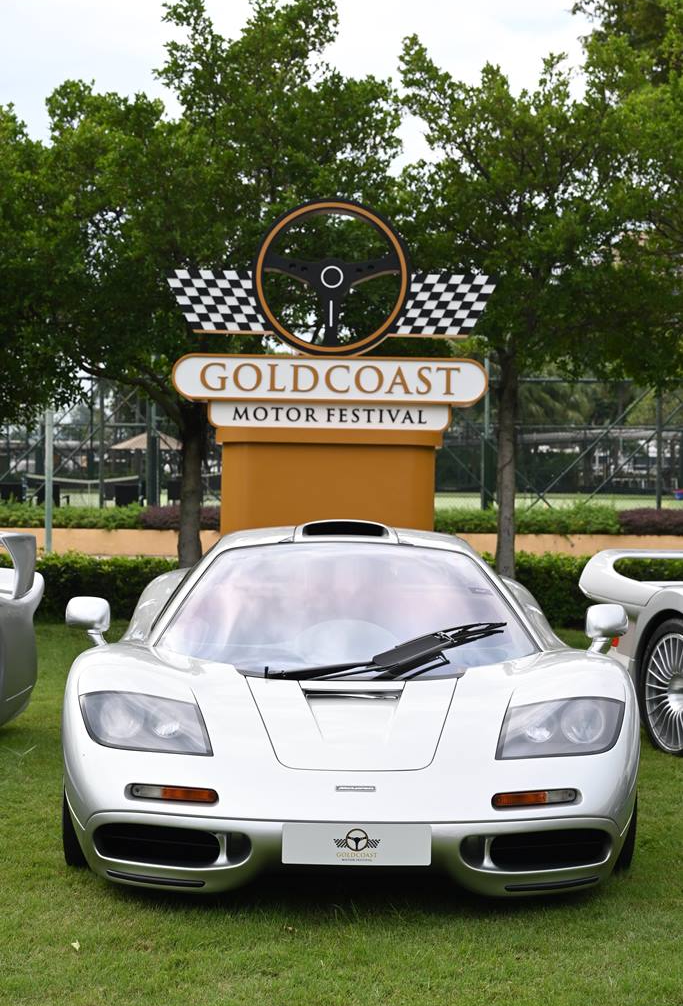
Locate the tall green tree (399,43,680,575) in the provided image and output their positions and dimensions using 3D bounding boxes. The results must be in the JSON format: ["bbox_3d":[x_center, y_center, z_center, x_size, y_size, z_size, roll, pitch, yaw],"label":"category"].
[{"bbox_3d":[1.553,-1.305,14.800,2.400,4.700,2.400,1,1,0],"label":"tall green tree"}]

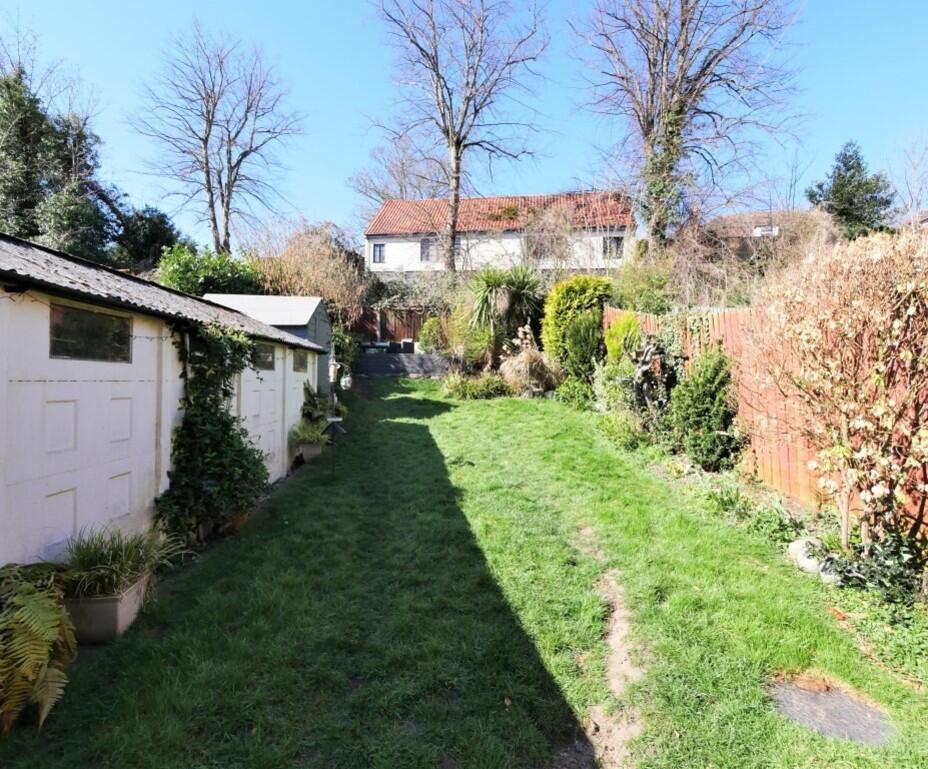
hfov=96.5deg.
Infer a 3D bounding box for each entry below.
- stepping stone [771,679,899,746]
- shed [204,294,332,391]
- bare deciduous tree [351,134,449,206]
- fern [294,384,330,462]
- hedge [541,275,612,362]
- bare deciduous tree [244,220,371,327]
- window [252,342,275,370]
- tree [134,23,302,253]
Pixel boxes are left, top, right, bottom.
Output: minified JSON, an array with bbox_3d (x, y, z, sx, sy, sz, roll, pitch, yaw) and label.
[{"bbox_3d":[1.605,1.421,1.800,0.370,0.040,0.380,0,0,-27],"label":"stepping stone"},{"bbox_3d":[-4.368,-0.940,9.500,2.500,2.200,2.100,0,0,-9],"label":"shed"},{"bbox_3d":[-5.671,-14.646,37.000,8.800,15.000,8.200,0,0,0],"label":"bare deciduous tree"},{"bbox_3d":[-2.503,0.640,6.800,0.600,1.250,0.600,0,0,0],"label":"fern"},{"bbox_3d":[2.525,-1.347,9.300,1.500,2.200,1.400,0,0,0],"label":"hedge"},{"bbox_3d":[-5.364,-3.530,14.200,4.100,4.100,3.600,0,0,0],"label":"bare deciduous tree"},{"bbox_3d":[-2.783,-0.375,5.750,0.060,0.385,0.670,0,0,-1],"label":"window"},{"bbox_3d":[-13.629,-12.213,23.000,8.200,15.000,8.000,0,0,-30],"label":"tree"}]

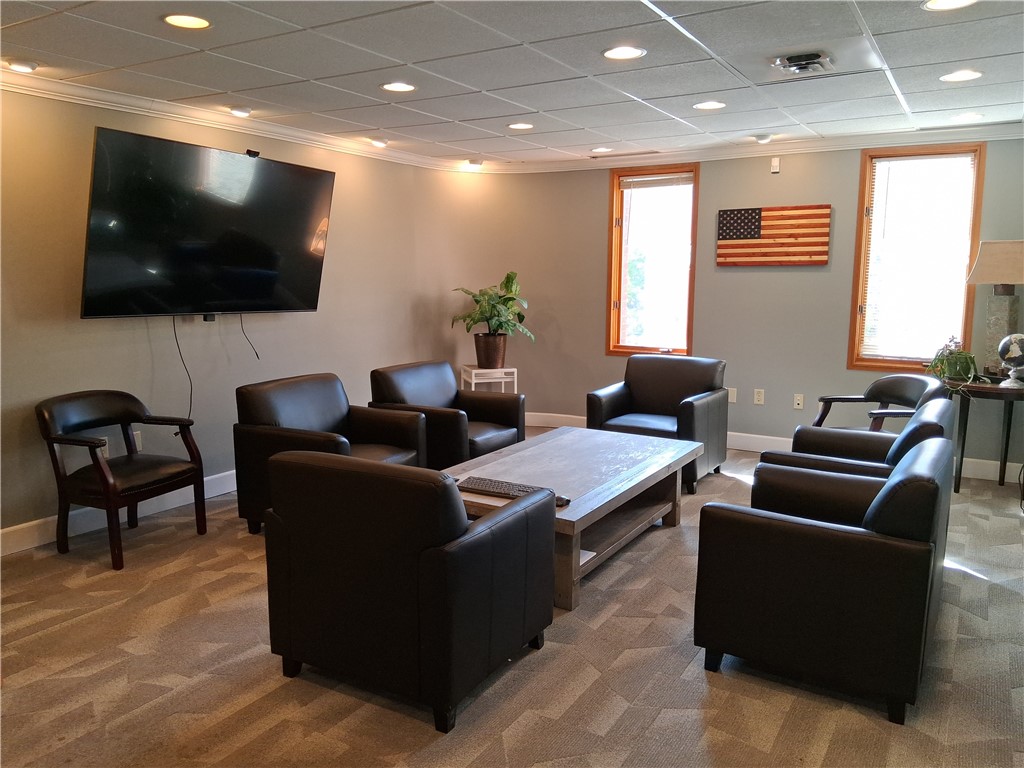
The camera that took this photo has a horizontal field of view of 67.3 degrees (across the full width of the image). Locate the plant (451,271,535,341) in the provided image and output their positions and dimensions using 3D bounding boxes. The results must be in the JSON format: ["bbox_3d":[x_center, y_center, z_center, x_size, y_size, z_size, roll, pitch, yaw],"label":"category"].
[{"bbox_3d":[-0.165,-0.664,6.505,0.702,0.584,0.626,0,9,-1],"label":"plant"}]

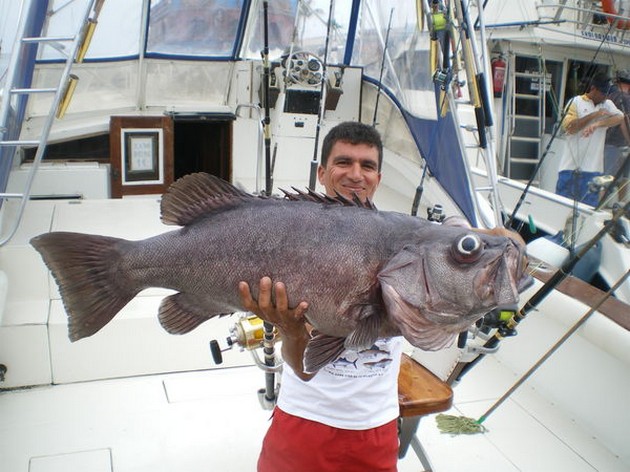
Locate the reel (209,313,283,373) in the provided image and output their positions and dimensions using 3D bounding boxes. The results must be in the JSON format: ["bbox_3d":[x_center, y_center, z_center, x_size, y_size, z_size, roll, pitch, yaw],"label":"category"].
[{"bbox_3d":[-0.248,0.375,2.320,0.245,0.195,0.160,-2,9,-20],"label":"reel"}]

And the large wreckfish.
[{"bbox_3d":[-0.095,0.065,1.300,1.030,0.400,0.220,0,-2,15],"label":"large wreckfish"}]

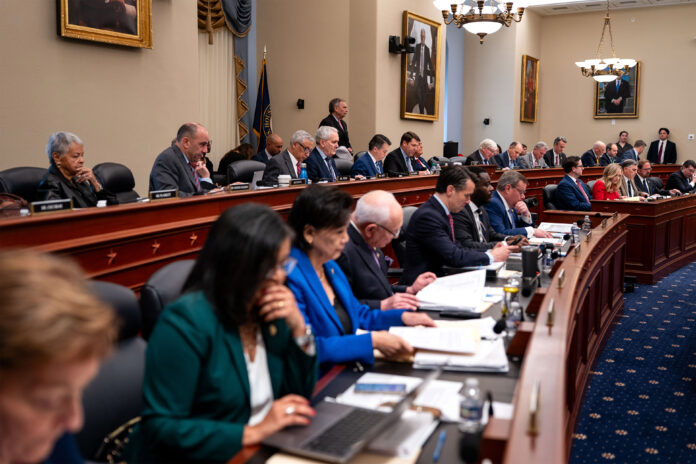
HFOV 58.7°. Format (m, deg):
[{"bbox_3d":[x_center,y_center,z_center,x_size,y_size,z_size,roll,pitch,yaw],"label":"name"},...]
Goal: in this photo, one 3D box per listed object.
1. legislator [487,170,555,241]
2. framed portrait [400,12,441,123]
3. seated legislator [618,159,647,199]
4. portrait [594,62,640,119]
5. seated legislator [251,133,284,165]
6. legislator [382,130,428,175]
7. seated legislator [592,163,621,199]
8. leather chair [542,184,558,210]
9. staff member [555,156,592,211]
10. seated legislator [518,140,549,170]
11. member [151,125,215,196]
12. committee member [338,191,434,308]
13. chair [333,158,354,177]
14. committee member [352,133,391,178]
[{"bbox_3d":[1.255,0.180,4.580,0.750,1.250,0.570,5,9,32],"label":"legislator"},{"bbox_3d":[1.110,-2.435,9.300,0.090,1.500,1.130,5,9,34],"label":"framed portrait"},{"bbox_3d":[3.351,-0.251,7.541,0.750,1.270,0.580,7,11,40],"label":"seated legislator"},{"bbox_3d":[5.402,-2.826,12.400,0.820,1.100,0.070,3,8,22],"label":"portrait"},{"bbox_3d":[-0.772,-0.347,6.213,0.750,1.270,0.580,6,10,33],"label":"seated legislator"},{"bbox_3d":[0.582,-0.395,6.391,0.780,1.270,0.600,6,10,34],"label":"legislator"},{"bbox_3d":[2.976,-0.161,7.082,0.780,1.250,0.500,7,10,41],"label":"seated legislator"},{"bbox_3d":[2.479,0.010,6.891,0.660,1.060,0.640,7,10,40],"label":"leather chair"},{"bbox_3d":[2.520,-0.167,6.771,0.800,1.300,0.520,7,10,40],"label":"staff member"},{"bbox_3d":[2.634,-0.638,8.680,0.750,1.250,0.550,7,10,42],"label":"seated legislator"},{"bbox_3d":[-1.004,-0.068,4.116,0.780,1.290,0.540,3,8,21],"label":"member"},{"bbox_3d":[0.148,0.438,2.795,0.800,1.250,0.600,5,9,29],"label":"committee member"},{"bbox_3d":[0.024,-0.166,5.970,0.680,1.080,0.660,4,8,29],"label":"chair"},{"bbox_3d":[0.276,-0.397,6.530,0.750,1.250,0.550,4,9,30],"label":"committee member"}]

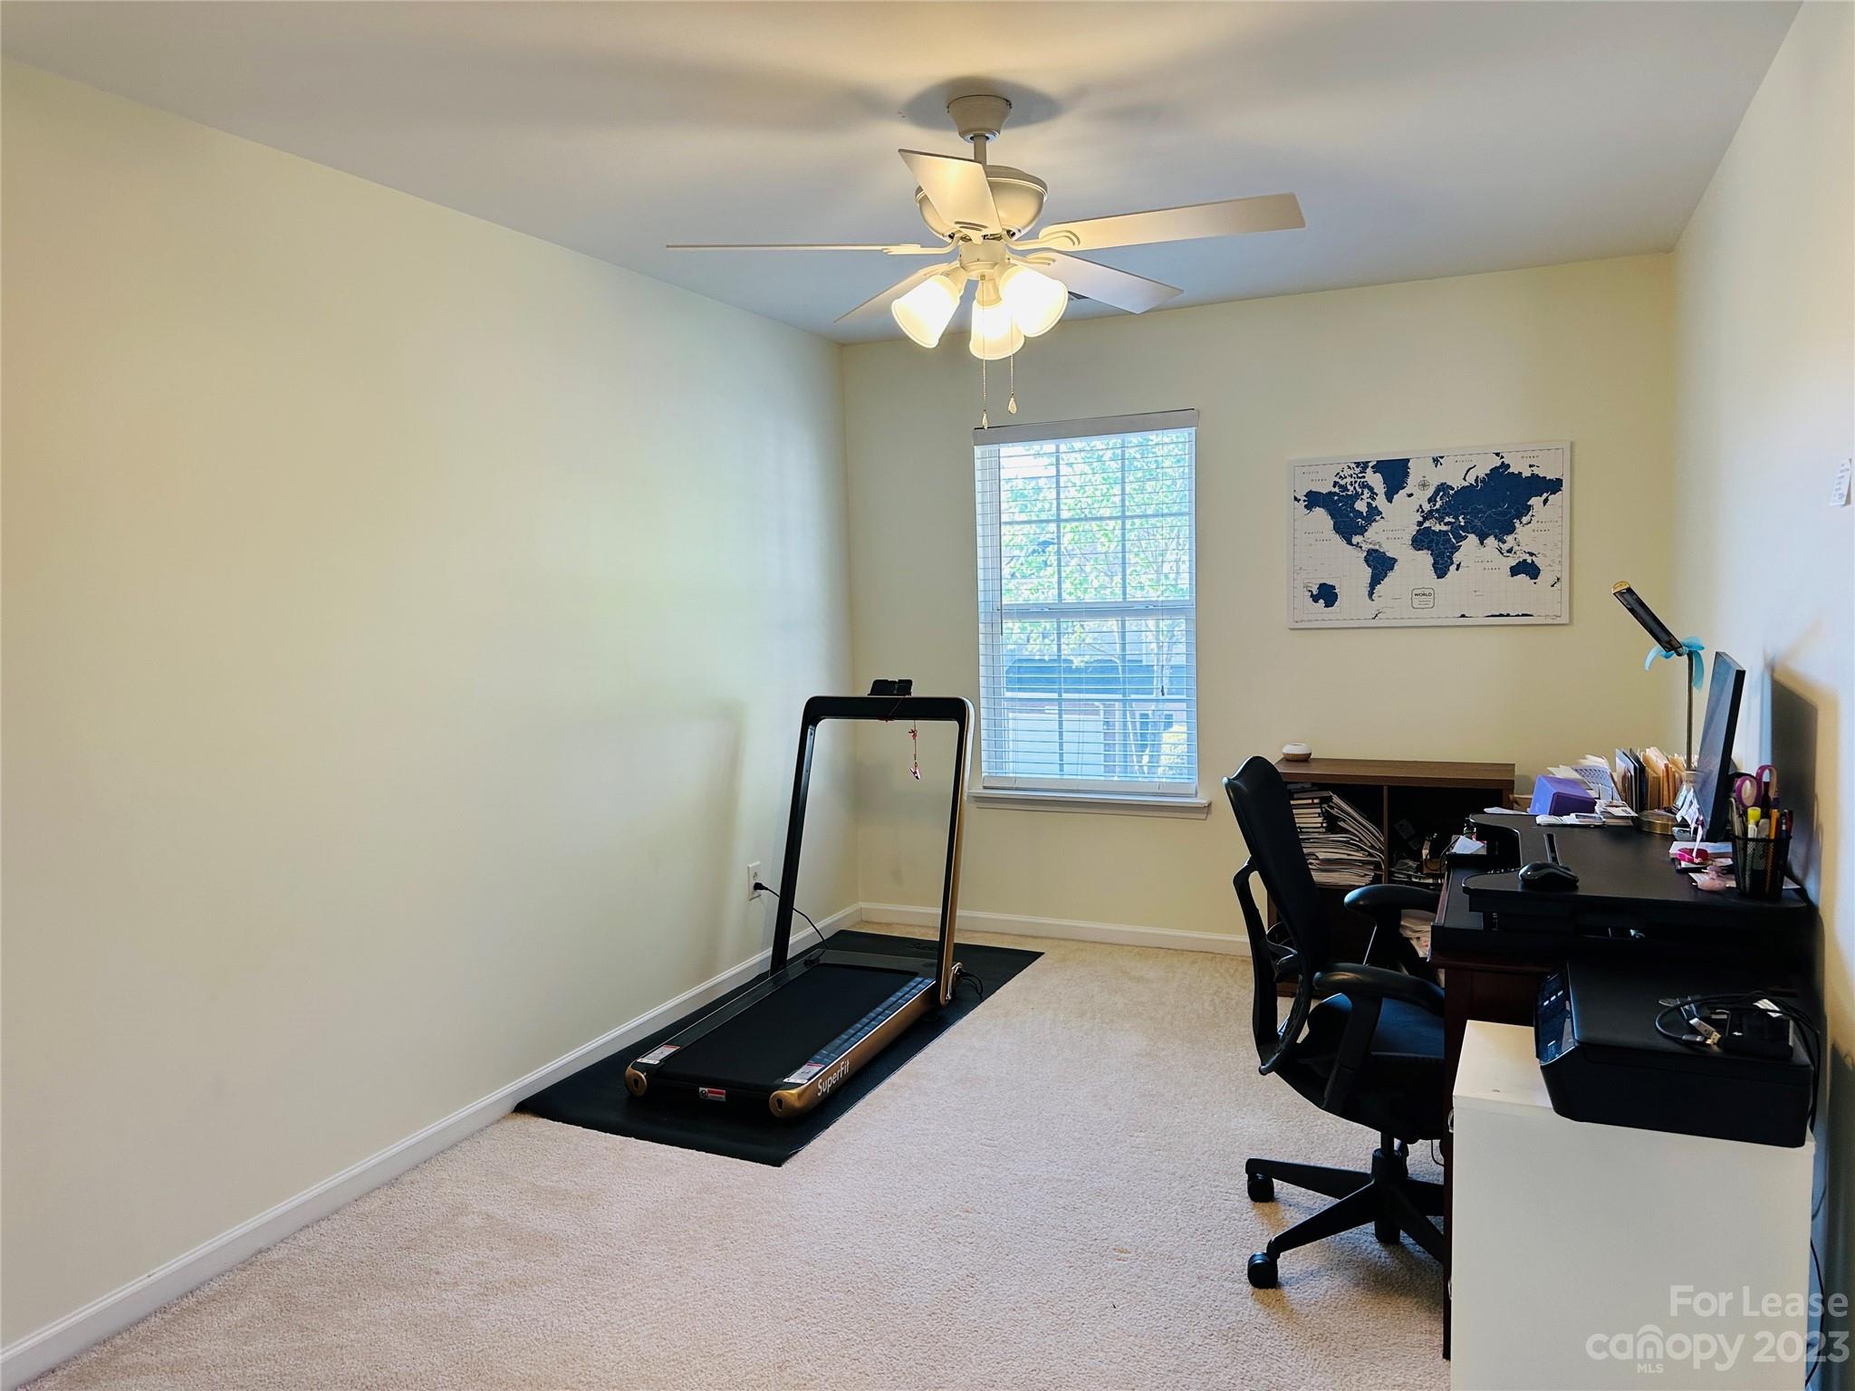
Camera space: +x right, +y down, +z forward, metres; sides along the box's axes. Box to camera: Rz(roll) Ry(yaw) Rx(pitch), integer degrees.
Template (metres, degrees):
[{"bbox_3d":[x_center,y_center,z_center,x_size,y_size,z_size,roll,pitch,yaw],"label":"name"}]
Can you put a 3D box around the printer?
[{"bbox_3d":[1.123,0.536,1.986,0.345,0.117,0.440,1,5,24],"label":"printer"}]

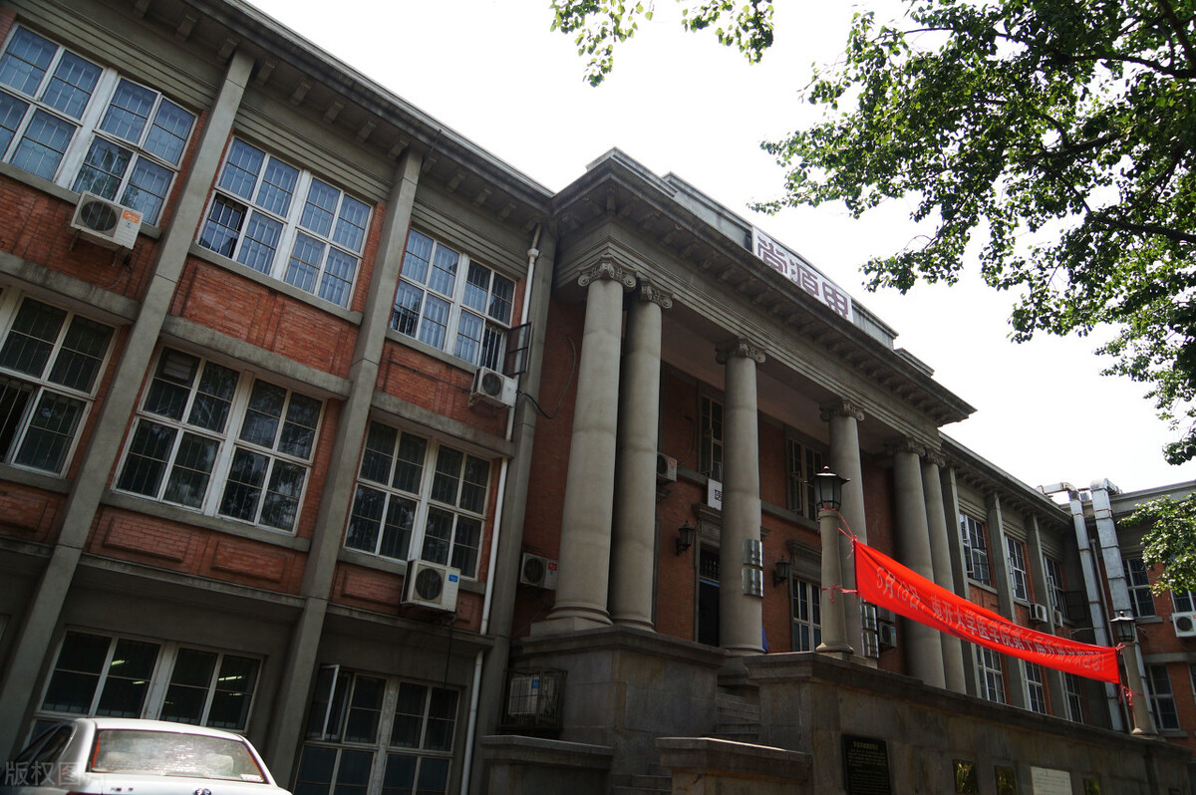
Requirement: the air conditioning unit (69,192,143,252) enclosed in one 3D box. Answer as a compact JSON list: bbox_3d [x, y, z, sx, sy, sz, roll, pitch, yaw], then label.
[{"bbox_3d":[-6.494,-2.296,10.533,0.706,0.550,0.240,24,-32,-35],"label":"air conditioning unit"}]

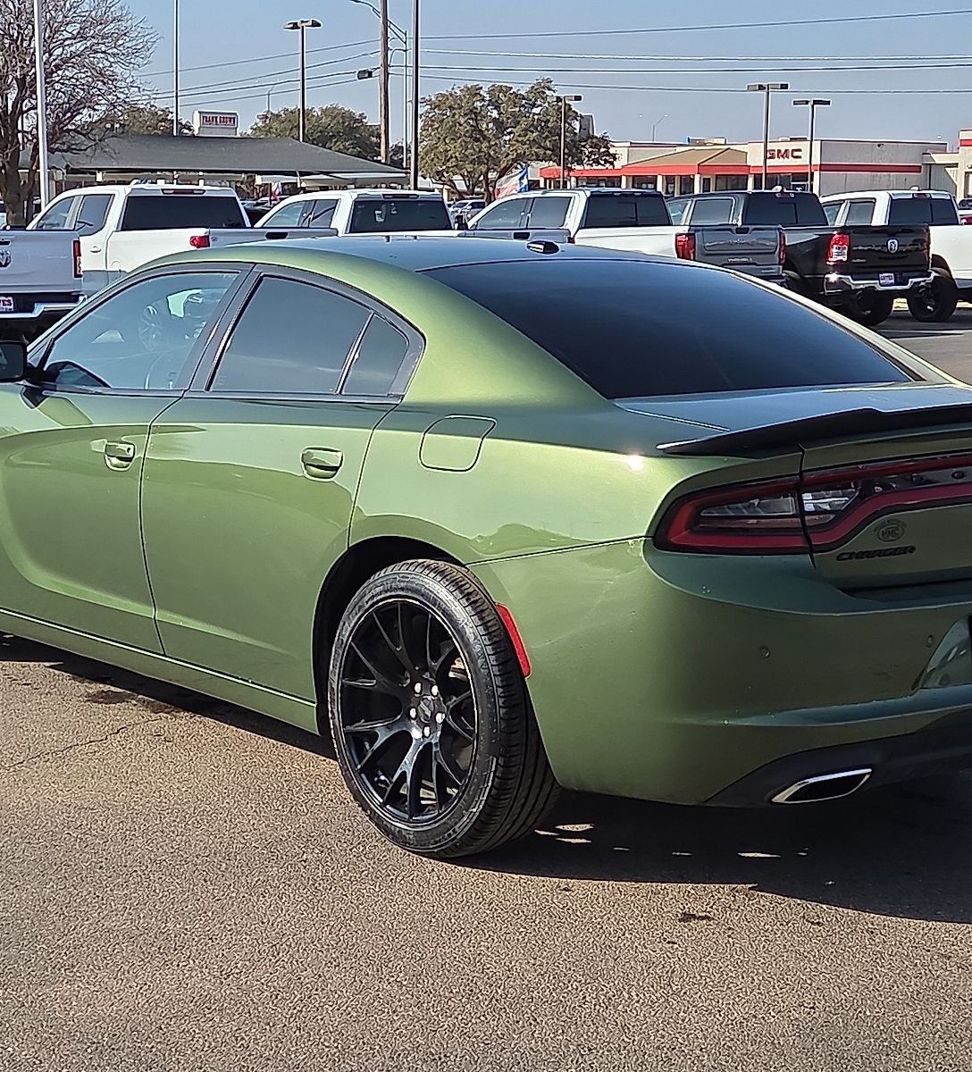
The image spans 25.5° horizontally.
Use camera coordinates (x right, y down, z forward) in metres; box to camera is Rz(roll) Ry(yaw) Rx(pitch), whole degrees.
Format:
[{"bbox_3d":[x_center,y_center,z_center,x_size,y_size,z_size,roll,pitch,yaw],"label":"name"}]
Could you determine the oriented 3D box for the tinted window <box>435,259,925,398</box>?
[{"bbox_3d":[0.462,-0.566,5.674,1.180,0.100,0.899,-6,31,-39],"label":"tinted window"}]

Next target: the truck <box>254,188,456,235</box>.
[{"bbox_3d":[-1.462,-3.344,26.789,2.100,1.950,5.880,-6,11,-40],"label":"truck"}]

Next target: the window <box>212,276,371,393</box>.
[{"bbox_3d":[-0.508,-0.527,5.742,0.050,0.359,0.588,32,-13,-38],"label":"window"}]

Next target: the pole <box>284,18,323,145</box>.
[{"bbox_3d":[-7.933,-17.233,92.704,1.700,9.800,0.450,7,10,35],"label":"pole"}]

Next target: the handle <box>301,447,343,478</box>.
[{"bbox_3d":[-0.406,-0.182,5.330,0.055,0.080,0.180,2,6,-40],"label":"handle"}]

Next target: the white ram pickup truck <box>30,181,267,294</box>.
[{"bbox_3d":[-3.931,-3.167,25.112,2.100,1.950,5.880,-5,11,-36],"label":"white ram pickup truck"}]

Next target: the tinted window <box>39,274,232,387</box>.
[{"bbox_3d":[-1.051,-0.607,6.388,0.050,0.411,0.828,32,-13,-38],"label":"tinted window"}]

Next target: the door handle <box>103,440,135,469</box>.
[{"bbox_3d":[-1.047,-0.231,6.119,0.055,0.080,0.185,2,6,-40],"label":"door handle"}]

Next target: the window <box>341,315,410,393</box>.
[{"bbox_3d":[-0.267,-0.454,5.431,0.050,0.230,0.204,32,-13,-38],"label":"window"}]

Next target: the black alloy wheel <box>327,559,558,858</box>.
[{"bbox_3d":[-0.090,0.409,5.206,0.260,0.720,0.720,-6,11,-39],"label":"black alloy wheel"}]

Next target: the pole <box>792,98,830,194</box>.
[{"bbox_3d":[14.831,-16.637,98.474,1.700,6.600,0.450,2,8,10],"label":"pole"}]

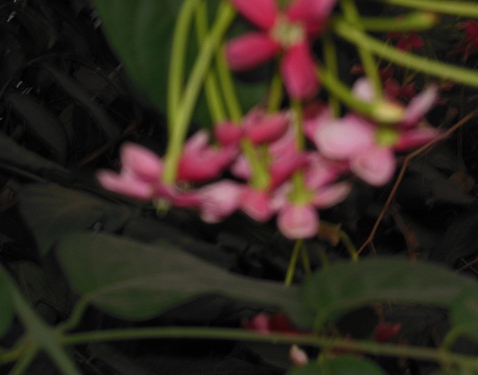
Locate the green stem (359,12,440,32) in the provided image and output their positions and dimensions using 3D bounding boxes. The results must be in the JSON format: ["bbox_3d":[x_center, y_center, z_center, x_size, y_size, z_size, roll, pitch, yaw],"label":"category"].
[{"bbox_3d":[0.046,-0.048,0.410,0.024,0.004,0.004,-7,28,0],"label":"green stem"}]

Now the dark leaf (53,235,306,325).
[{"bbox_3d":[-0.021,0.032,0.510,0.090,0.020,0.033,0,28,0],"label":"dark leaf"}]

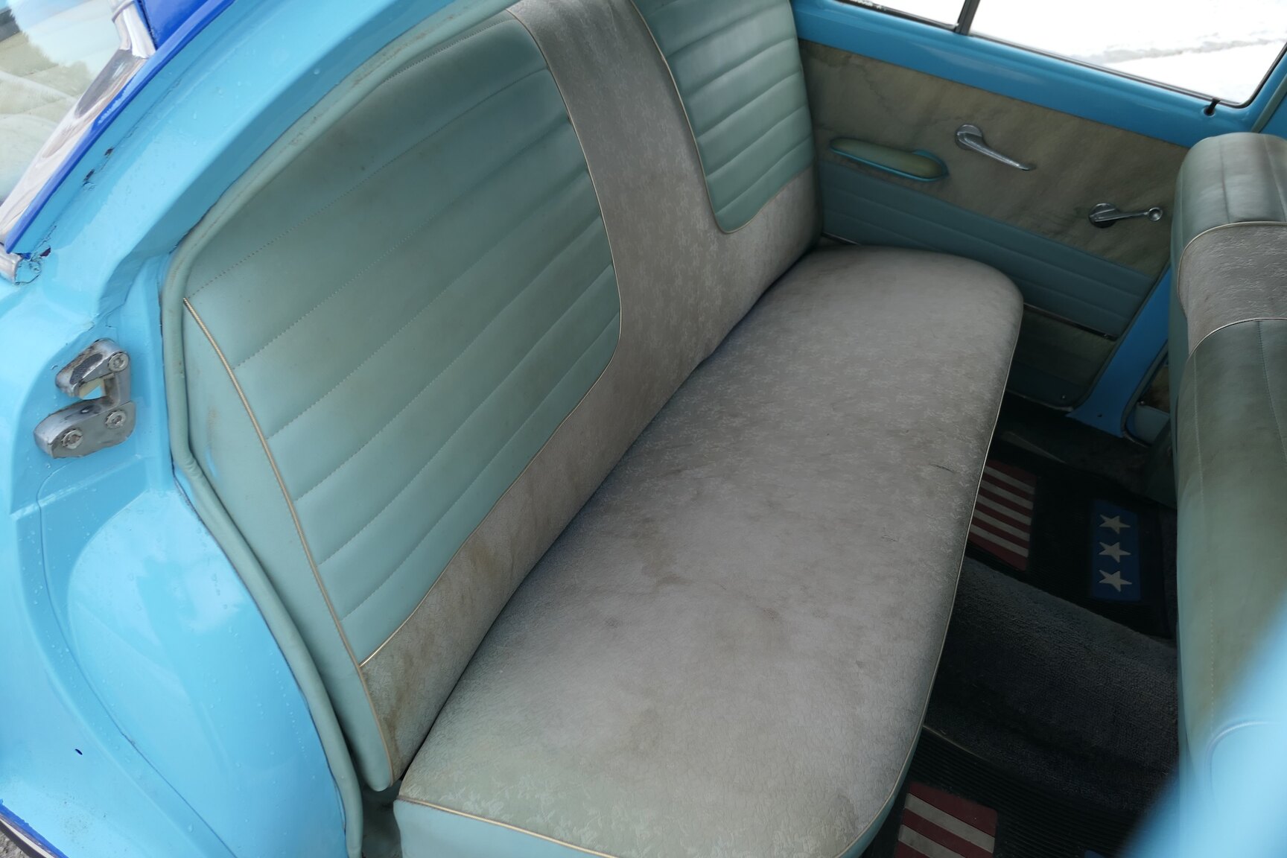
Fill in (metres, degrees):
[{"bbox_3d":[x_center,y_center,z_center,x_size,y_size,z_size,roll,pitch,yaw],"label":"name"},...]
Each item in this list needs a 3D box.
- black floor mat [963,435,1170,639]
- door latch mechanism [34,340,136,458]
[{"bbox_3d":[0.758,0.172,1.560,0.398,0.020,0.388,24,42,14],"label":"black floor mat"},{"bbox_3d":[-0.378,-0.020,0.580,0.019,0.066,0.065,24,30,14],"label":"door latch mechanism"}]

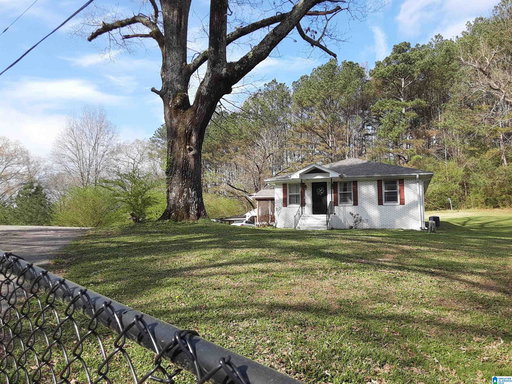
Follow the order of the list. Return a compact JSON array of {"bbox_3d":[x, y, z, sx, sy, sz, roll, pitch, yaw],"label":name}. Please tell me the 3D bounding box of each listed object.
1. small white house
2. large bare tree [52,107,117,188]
[{"bbox_3d":[7.403,0.191,30.015,10.342,5.350,12.700,-2,-6,21],"label":"small white house"},{"bbox_3d":[-24.255,-2.919,56.872,9.000,18.400,9.000,2,-6,-23],"label":"large bare tree"}]

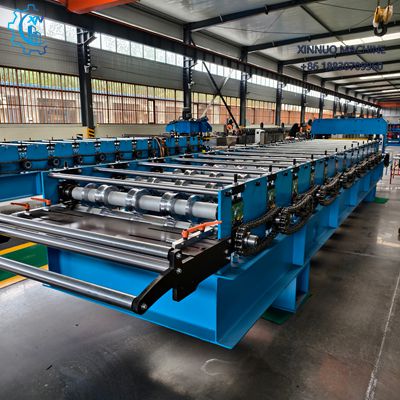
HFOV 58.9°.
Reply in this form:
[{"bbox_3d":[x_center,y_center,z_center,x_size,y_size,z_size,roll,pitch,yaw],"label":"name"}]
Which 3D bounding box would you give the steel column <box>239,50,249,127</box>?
[{"bbox_3d":[2.653,-6.179,21.612,0.330,5.750,0.250,7,14,32],"label":"steel column"}]

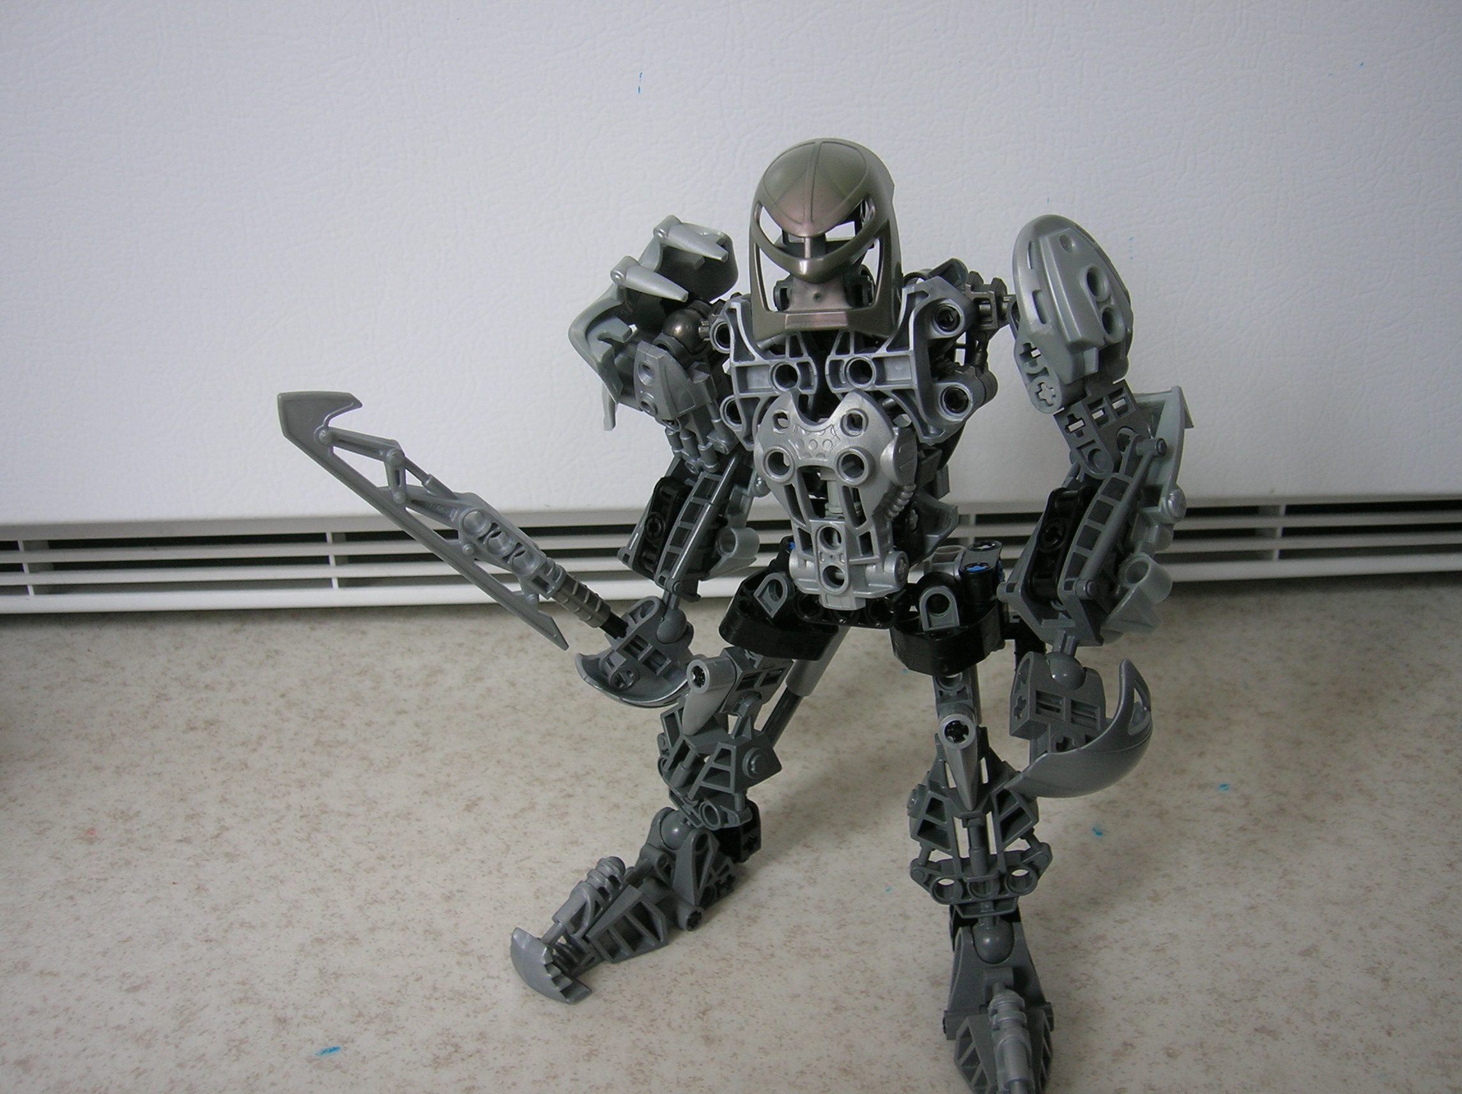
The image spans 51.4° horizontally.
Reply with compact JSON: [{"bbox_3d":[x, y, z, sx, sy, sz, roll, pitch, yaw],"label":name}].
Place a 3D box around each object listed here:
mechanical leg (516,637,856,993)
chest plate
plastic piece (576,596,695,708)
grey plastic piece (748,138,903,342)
[{"bbox_3d":[-0.009,0.057,0.342,0.036,0.077,0.070,16,28,35],"label":"mechanical leg"},{"bbox_3d":[0.025,-0.023,0.317,0.053,0.063,0.036,6,24,17],"label":"chest plate"},{"bbox_3d":[-0.021,0.023,0.336,0.027,0.024,0.022,14,27,32],"label":"plastic piece"},{"bbox_3d":[0.019,-0.063,0.308,0.030,0.040,0.026,5,24,15],"label":"grey plastic piece"}]

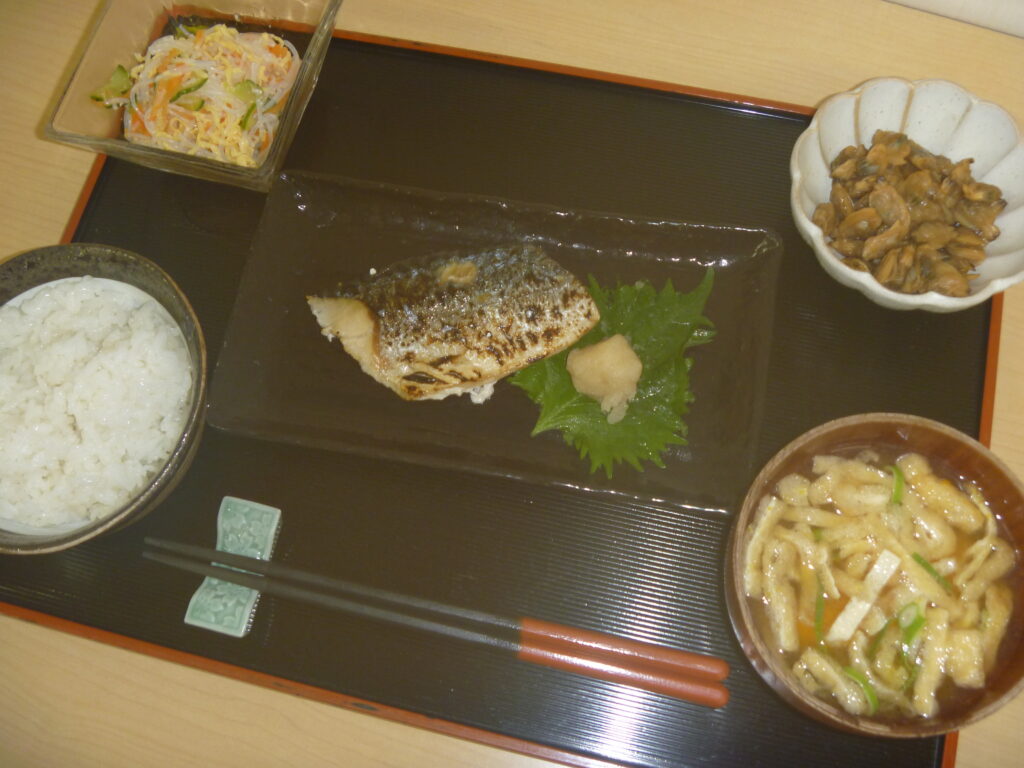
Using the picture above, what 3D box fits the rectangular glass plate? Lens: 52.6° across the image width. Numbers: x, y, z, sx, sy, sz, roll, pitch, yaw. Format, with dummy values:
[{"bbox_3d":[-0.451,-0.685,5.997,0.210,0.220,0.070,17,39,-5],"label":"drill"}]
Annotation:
[{"bbox_3d":[-0.006,-0.018,0.422,0.210,0.020,0.116,9,72,7],"label":"rectangular glass plate"}]

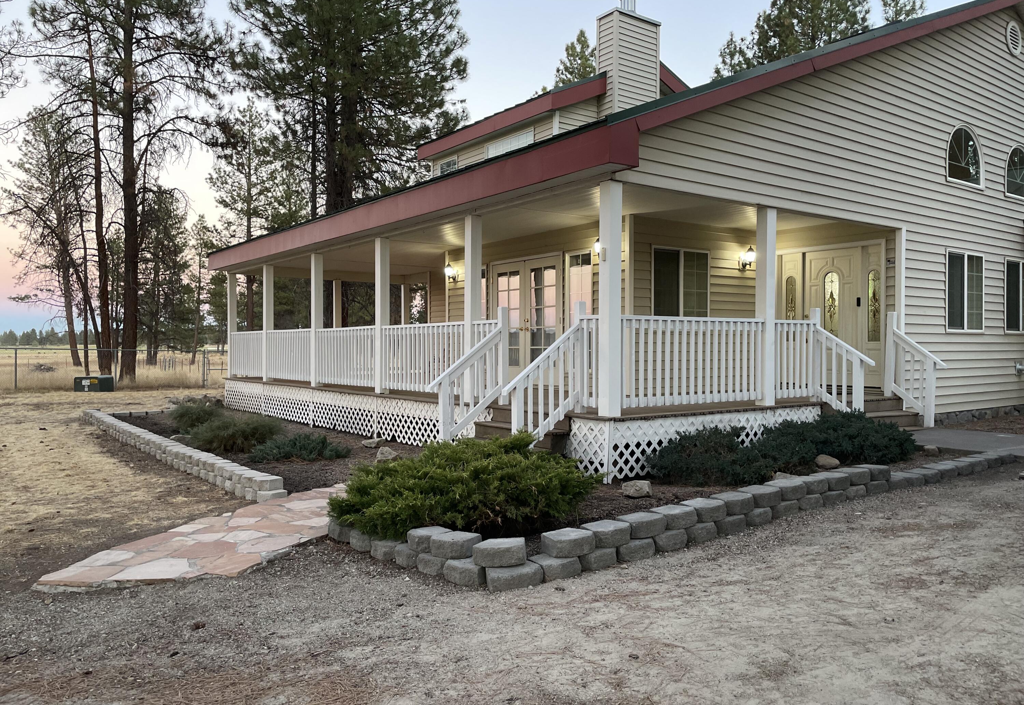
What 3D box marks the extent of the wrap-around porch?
[{"bbox_3d":[-0.567,-0.244,12.930,6.402,2.871,12.540,0,0,-37],"label":"wrap-around porch"}]

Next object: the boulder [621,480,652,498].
[{"bbox_3d":[1.064,1.163,6.560,0.255,0.150,0.190,0,0,9],"label":"boulder"}]

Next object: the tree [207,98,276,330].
[{"bbox_3d":[-16.645,-7.465,47.955,4.700,16.900,4.700,0,0,-19],"label":"tree"}]

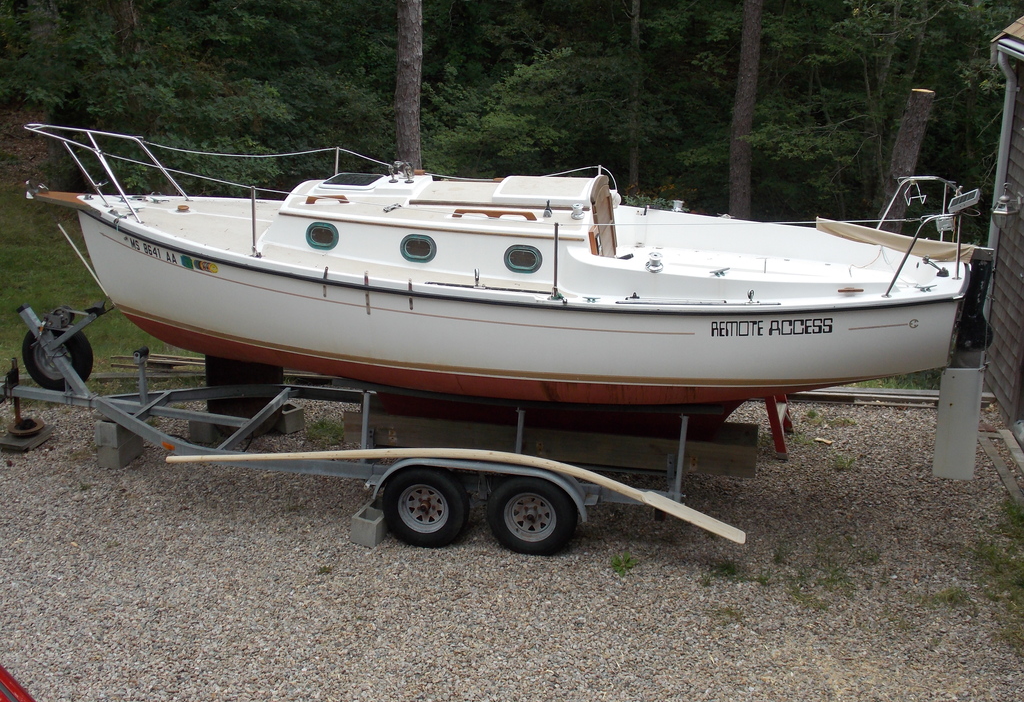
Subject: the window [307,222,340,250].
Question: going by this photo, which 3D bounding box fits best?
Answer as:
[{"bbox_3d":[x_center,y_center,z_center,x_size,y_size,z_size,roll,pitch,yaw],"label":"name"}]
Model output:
[{"bbox_3d":[-1.356,-0.824,8.690,0.268,0.196,0.050,7,12,22],"label":"window"}]

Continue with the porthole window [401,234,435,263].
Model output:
[{"bbox_3d":[-0.651,-0.714,8.467,0.268,0.196,0.050,5,11,18],"label":"porthole window"}]

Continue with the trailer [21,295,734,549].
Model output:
[{"bbox_3d":[-1.521,0.394,9.651,6.400,1.350,2.200,3,18,11],"label":"trailer"}]

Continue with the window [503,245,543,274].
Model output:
[{"bbox_3d":[0.079,-0.625,8.286,0.268,0.196,0.050,4,11,13],"label":"window"}]

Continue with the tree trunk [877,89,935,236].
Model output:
[{"bbox_3d":[4.833,-2.008,15.162,0.295,2.467,0.295,8,17,-3],"label":"tree trunk"}]

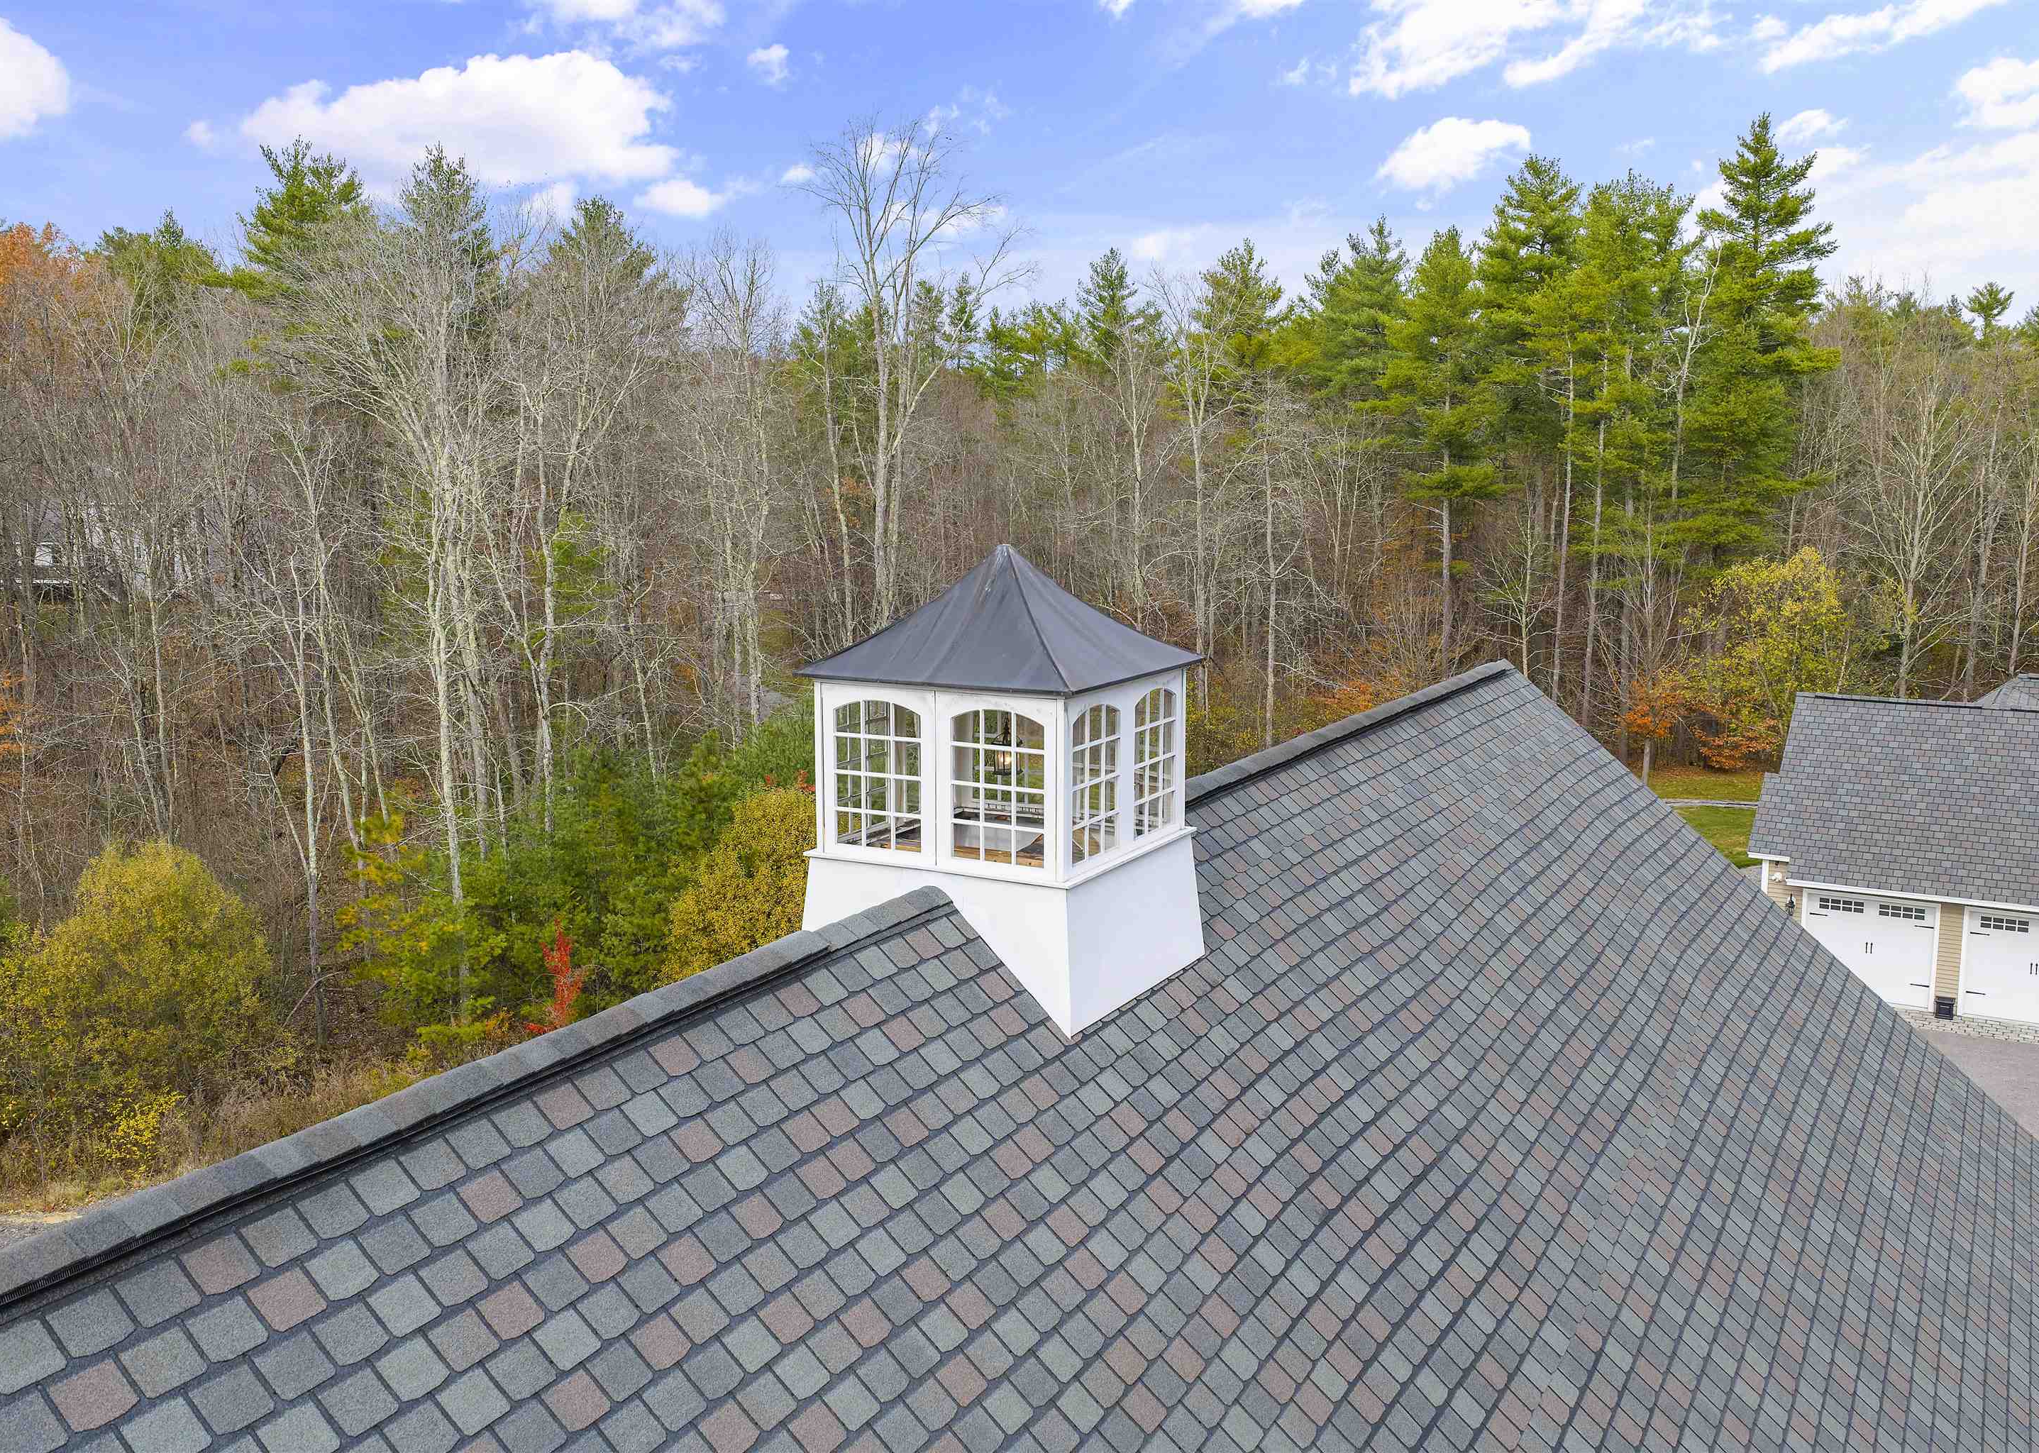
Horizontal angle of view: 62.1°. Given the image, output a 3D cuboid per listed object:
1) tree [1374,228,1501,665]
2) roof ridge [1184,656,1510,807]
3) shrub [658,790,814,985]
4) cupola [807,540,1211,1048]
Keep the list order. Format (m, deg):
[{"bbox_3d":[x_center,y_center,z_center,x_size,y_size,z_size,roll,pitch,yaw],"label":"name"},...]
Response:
[{"bbox_3d":[17.497,-9.278,71.676,5.300,22.913,5.300,2,9,13],"label":"tree"},{"bbox_3d":[3.490,-0.078,16.886,0.380,0.200,11.100,5,10,29],"label":"roof ridge"},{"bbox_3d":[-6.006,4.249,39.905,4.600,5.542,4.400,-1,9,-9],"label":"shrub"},{"bbox_3d":[-0.075,0.219,10.432,1.850,2.658,1.850,5,10,29],"label":"cupola"}]

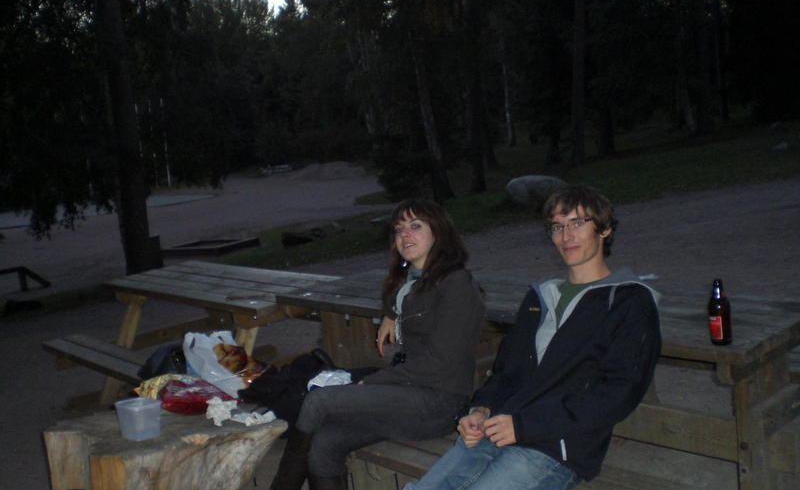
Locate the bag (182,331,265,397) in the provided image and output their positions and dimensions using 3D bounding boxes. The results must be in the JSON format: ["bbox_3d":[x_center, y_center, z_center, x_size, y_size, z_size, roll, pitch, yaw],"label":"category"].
[{"bbox_3d":[-0.726,0.494,3.600,0.300,0.240,0.190,-5,7,0],"label":"bag"}]

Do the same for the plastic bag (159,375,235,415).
[{"bbox_3d":[-0.797,0.590,3.440,0.270,0.095,0.170,-5,7,0],"label":"plastic bag"}]

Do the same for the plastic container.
[{"bbox_3d":[-0.943,0.628,3.170,0.123,0.122,0.117,2,10,40],"label":"plastic container"}]

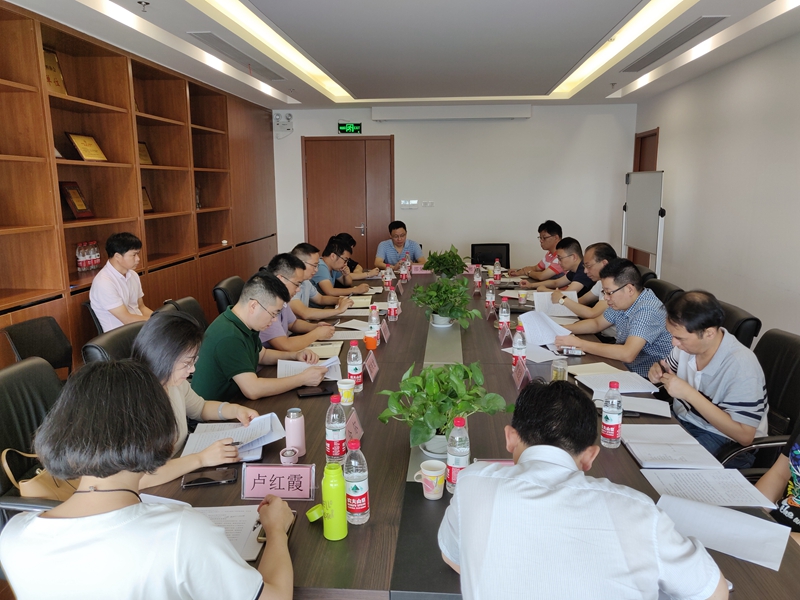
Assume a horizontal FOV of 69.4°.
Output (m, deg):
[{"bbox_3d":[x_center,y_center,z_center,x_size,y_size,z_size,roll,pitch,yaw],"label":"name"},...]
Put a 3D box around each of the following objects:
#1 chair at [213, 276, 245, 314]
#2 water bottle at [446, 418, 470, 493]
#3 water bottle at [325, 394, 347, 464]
[{"bbox_3d":[-0.751,0.419,3.452,0.620,1.095,0.580,1,11,5],"label":"chair"},{"bbox_3d":[0.179,0.468,1.761,0.066,0.232,0.066,1,11,5],"label":"water bottle"},{"bbox_3d":[-0.200,0.416,1.843,0.066,0.232,0.066,1,11,5],"label":"water bottle"}]

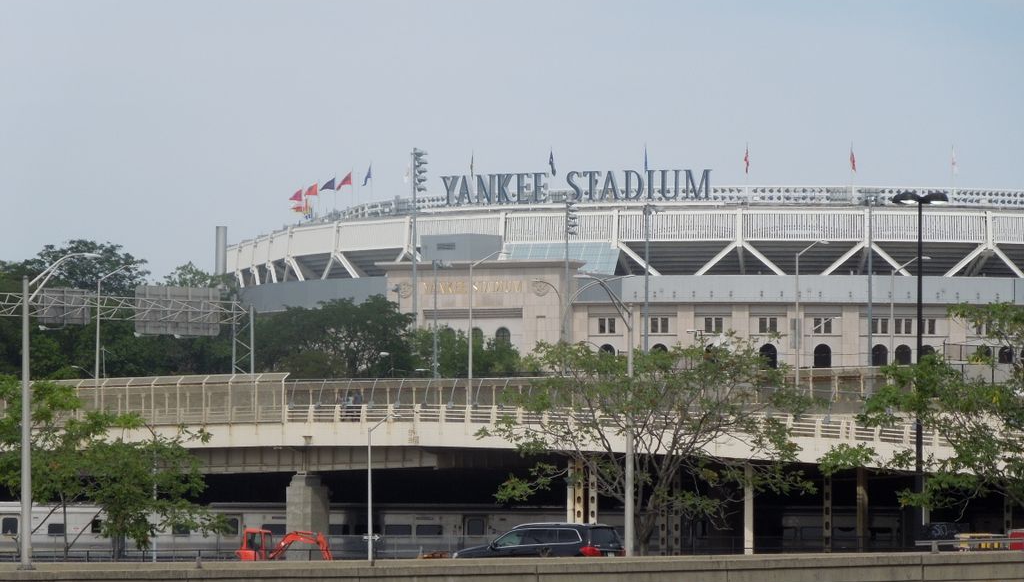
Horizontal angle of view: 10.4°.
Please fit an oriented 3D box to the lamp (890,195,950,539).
[{"bbox_3d":[13.142,2.931,182.000,1.870,12.200,0.700,0,-2,0],"label":"lamp"}]

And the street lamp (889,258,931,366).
[{"bbox_3d":[20.038,2.527,286.159,0.400,8.600,2.900,-2,-3,41],"label":"street lamp"}]

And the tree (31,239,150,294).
[{"bbox_3d":[-31.332,2.416,420.000,8.900,12.000,8.500,0,-2,0],"label":"tree"}]

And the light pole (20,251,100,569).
[{"bbox_3d":[-13.232,3.589,166.484,0.400,9.200,3.600,-2,-3,36],"label":"light pole"}]

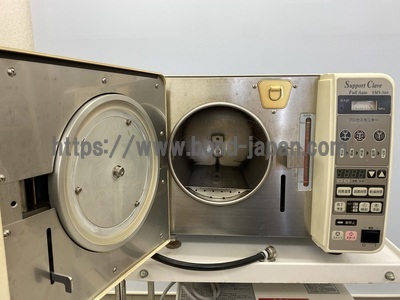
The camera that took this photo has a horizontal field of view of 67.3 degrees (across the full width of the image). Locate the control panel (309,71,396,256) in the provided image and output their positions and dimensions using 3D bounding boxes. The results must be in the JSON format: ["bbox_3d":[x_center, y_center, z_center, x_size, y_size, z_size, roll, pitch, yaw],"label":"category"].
[{"bbox_3d":[0.296,0.025,0.592,0.106,0.333,0.085,0,6,3],"label":"control panel"}]

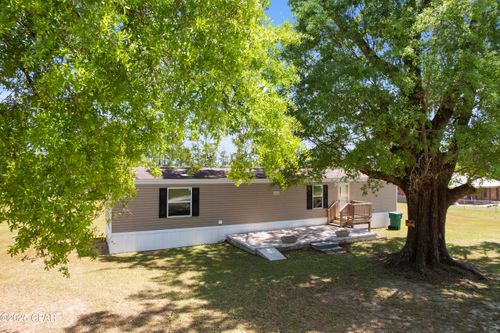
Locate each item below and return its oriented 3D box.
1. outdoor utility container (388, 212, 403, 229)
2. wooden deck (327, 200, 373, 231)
[{"bbox_3d":[9.884,3.705,20.664,0.830,1.100,0.660,1,-1,-30],"label":"outdoor utility container"},{"bbox_3d":[6.162,3.179,19.157,2.263,1.782,1.411,1,-1,-25],"label":"wooden deck"}]

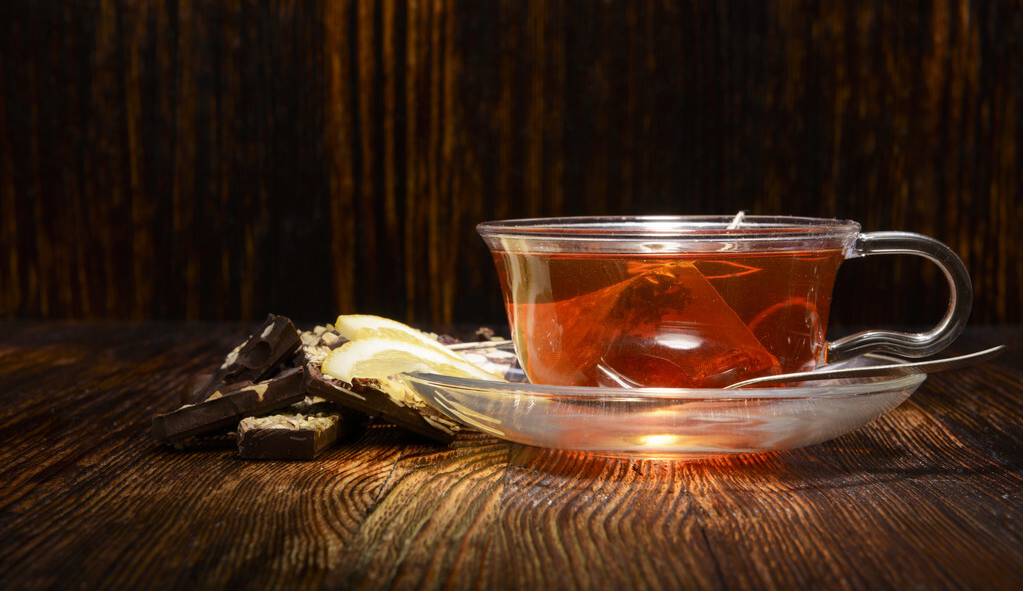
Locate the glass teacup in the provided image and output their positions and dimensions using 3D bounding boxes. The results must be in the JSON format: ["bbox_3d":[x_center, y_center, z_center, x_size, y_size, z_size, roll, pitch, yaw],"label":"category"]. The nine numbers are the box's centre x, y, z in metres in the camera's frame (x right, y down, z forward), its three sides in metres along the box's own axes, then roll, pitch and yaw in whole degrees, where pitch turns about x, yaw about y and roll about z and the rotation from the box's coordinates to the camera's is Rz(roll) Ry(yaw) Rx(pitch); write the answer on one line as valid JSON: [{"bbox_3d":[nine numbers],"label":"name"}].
[{"bbox_3d":[0.058,0.007,0.478,0.133,0.053,0.104,0,4,0],"label":"glass teacup"}]

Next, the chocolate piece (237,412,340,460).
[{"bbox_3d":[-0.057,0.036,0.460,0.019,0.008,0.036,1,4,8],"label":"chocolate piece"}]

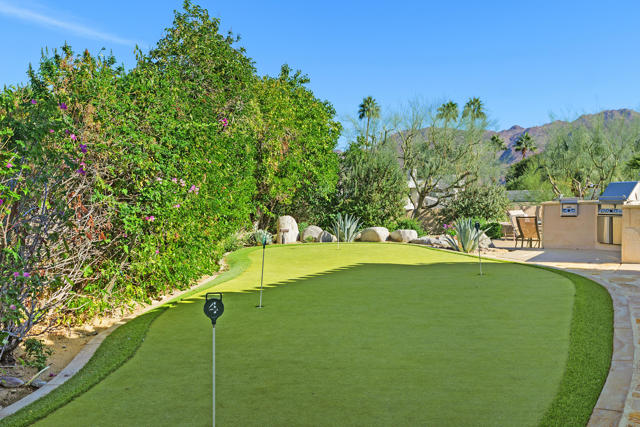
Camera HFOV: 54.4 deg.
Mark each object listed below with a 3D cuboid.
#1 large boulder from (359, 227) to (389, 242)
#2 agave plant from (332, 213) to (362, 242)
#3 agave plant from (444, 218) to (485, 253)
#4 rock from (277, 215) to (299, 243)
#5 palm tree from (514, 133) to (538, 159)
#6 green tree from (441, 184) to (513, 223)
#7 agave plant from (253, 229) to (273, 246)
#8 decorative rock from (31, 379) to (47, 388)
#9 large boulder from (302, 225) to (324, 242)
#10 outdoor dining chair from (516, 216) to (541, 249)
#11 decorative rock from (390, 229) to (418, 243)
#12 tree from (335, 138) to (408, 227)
[{"bbox_3d":[1.428,0.561,16.300,0.786,0.414,0.620,0,2,0],"label":"large boulder"},{"bbox_3d":[0.703,0.368,15.900,0.818,0.761,0.780,0,2,0],"label":"agave plant"},{"bbox_3d":[3.236,0.479,13.700,0.991,0.760,0.900,0,2,0],"label":"agave plant"},{"bbox_3d":[-0.800,0.416,15.800,0.533,0.731,0.420,0,2,0],"label":"rock"},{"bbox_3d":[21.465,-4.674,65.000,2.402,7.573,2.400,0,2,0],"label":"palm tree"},{"bbox_3d":[4.587,-0.176,18.300,2.088,1.470,1.800,0,2,0],"label":"green tree"},{"bbox_3d":[-1.392,0.592,15.200,0.489,0.427,0.470,0,2,0],"label":"agave plant"},{"bbox_3d":[-1.866,1.139,4.150,0.123,0.070,0.100,0,2,0],"label":"decorative rock"},{"bbox_3d":[-0.189,0.538,16.200,0.560,0.450,0.500,0,2,0],"label":"large boulder"},{"bbox_3d":[4.992,0.512,14.900,0.580,0.867,0.620,2,2,41],"label":"outdoor dining chair"},{"bbox_3d":[2.200,0.592,16.200,0.729,0.351,0.550,0,2,0],"label":"decorative rock"},{"bbox_3d":[1.485,-0.787,18.300,2.176,2.867,2.000,0,2,0],"label":"tree"}]

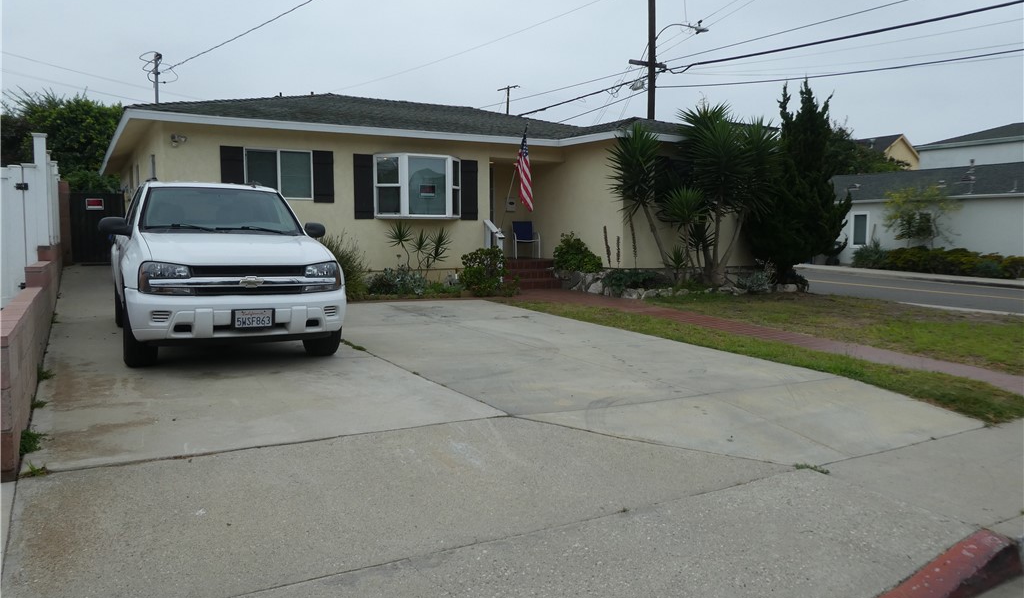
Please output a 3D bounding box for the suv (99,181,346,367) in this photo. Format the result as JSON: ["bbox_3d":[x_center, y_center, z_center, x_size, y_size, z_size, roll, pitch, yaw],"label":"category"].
[{"bbox_3d":[-3.278,-0.455,7.787,1.930,1.790,4.870,-2,6,-30],"label":"suv"}]

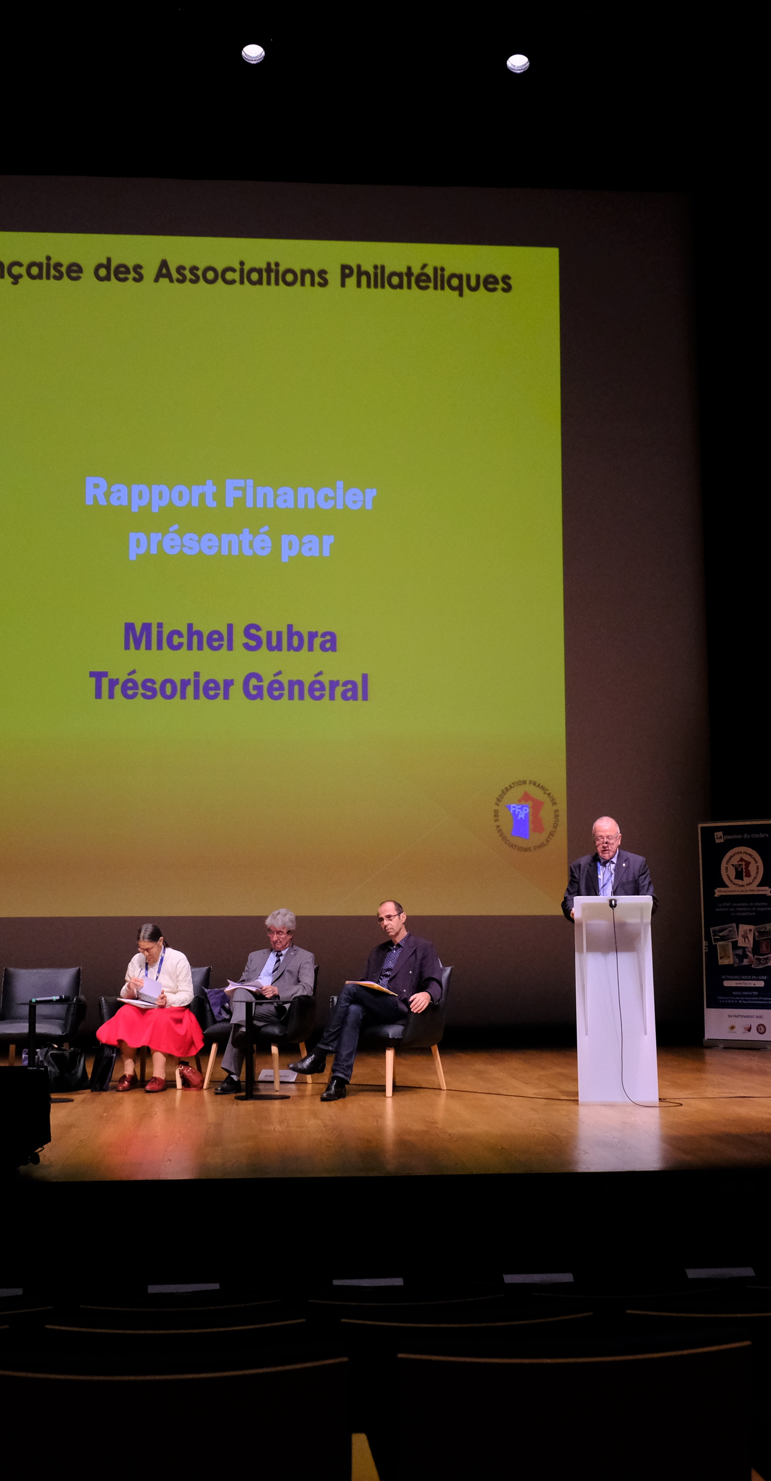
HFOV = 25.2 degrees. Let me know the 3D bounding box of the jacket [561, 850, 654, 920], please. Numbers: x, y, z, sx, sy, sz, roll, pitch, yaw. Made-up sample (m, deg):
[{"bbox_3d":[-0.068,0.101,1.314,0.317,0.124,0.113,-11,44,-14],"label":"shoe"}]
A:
[{"bbox_3d":[1.408,1.064,10.942,0.570,0.760,0.360,-1,-6,2],"label":"jacket"}]

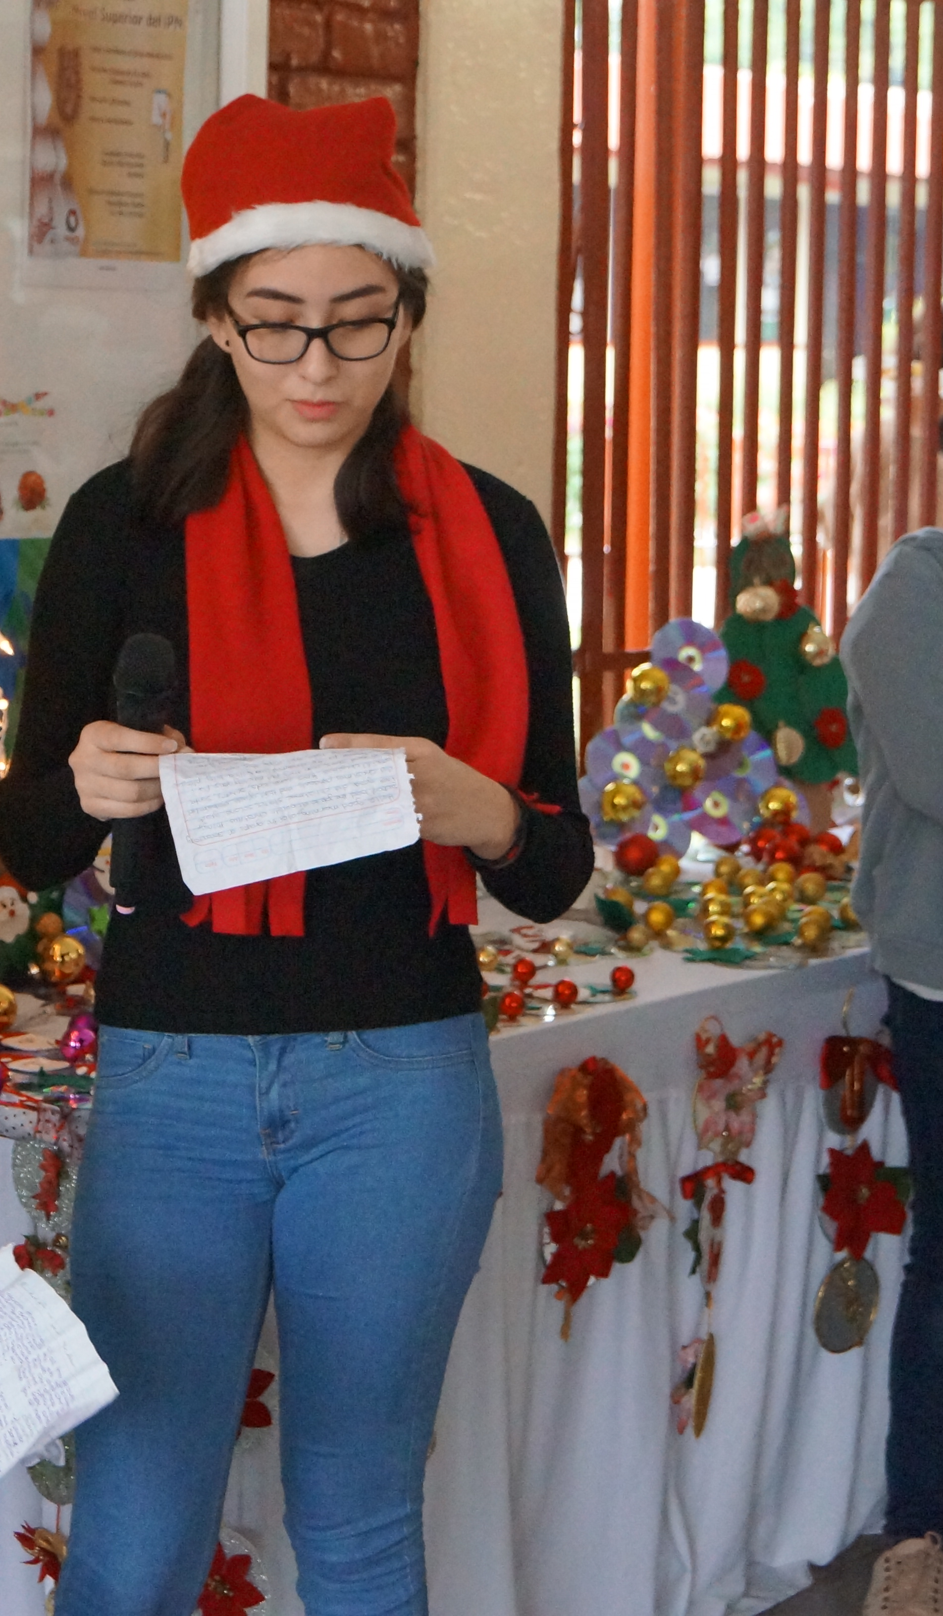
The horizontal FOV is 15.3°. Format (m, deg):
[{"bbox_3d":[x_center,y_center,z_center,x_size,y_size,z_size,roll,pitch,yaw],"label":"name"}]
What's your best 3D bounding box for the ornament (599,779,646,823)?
[{"bbox_3d":[0.220,-0.009,5.100,0.061,0.062,0.061,2,7,15],"label":"ornament"}]

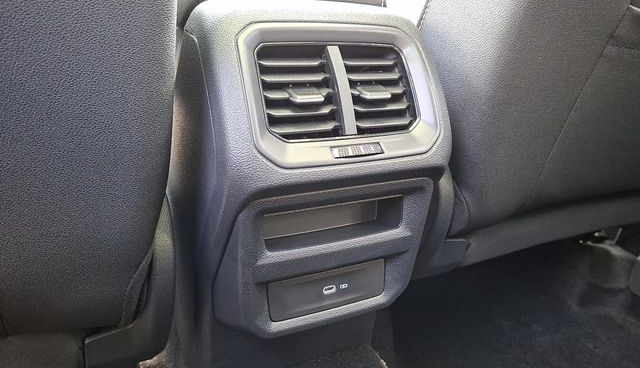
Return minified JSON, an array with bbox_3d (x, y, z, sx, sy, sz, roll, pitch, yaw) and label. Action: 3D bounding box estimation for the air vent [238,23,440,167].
[{"bbox_3d":[0.015,-0.072,0.390,0.163,0.119,0.035,-6,-10,-21],"label":"air vent"}]

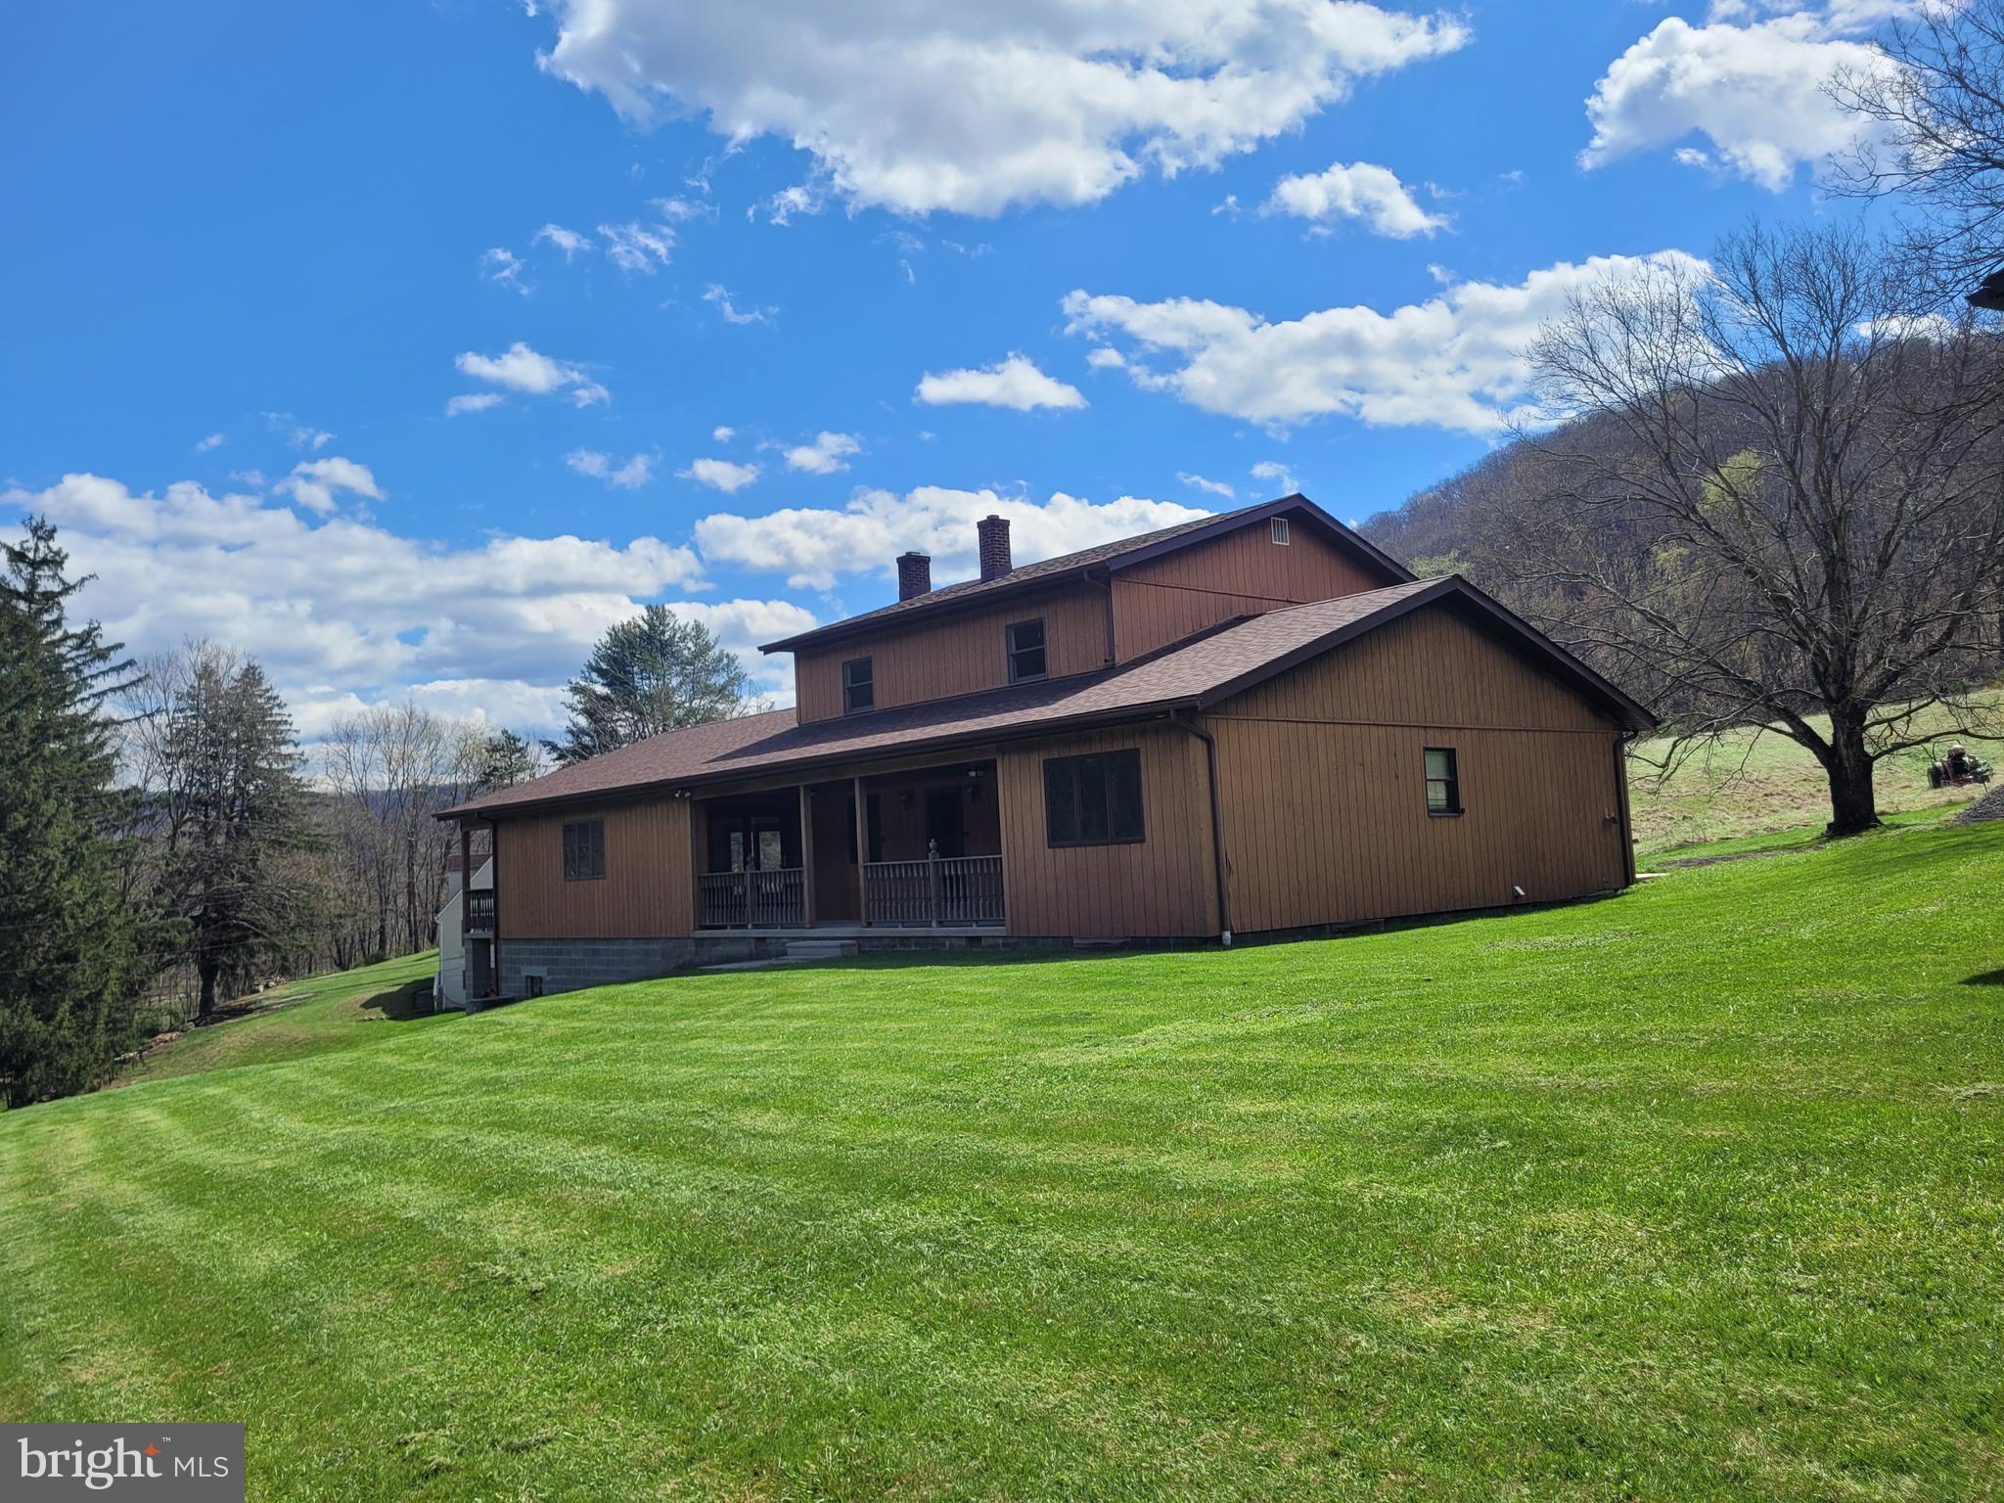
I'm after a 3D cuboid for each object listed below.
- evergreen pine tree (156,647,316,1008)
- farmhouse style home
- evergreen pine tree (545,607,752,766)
[{"bbox_3d":[-26.284,2.830,51.533,5.500,12.800,5.500,-3,-4,0],"label":"evergreen pine tree"},{"bbox_3d":[-0.709,0.291,29.658,12.209,9.039,21.963,1,-6,-43],"label":"farmhouse style home"},{"bbox_3d":[-14.682,1.531,64.435,8.800,15.500,8.800,-3,-4,0],"label":"evergreen pine tree"}]

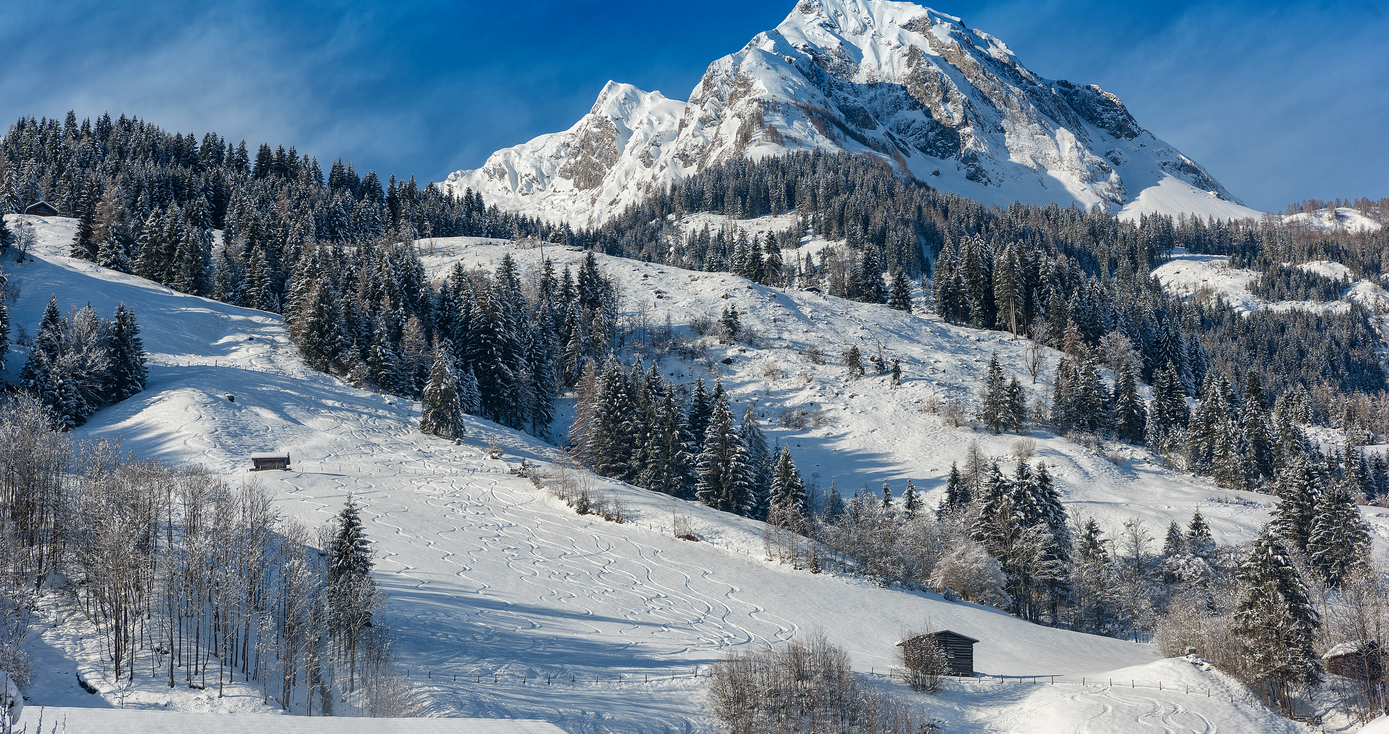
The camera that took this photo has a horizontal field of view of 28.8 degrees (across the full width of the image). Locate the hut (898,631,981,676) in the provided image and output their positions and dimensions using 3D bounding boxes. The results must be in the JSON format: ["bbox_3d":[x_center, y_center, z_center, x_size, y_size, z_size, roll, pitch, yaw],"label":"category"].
[{"bbox_3d":[22.950,26.990,255.000,6.200,4.400,6.300,2,-11,-12],"label":"hut"}]

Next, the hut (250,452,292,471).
[{"bbox_3d":[-71.380,15.900,455.000,6.700,3.200,4.600,1,-11,-3],"label":"hut"}]

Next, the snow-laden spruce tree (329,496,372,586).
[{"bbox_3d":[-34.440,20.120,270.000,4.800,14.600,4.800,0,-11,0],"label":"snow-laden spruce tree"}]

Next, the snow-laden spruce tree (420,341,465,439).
[{"bbox_3d":[-45.300,4.190,485.000,7.900,17.400,7.900,0,-11,0],"label":"snow-laden spruce tree"}]

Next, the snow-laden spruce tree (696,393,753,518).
[{"bbox_3d":[4.470,13.340,405.000,8.400,17.900,8.400,0,-11,0],"label":"snow-laden spruce tree"}]

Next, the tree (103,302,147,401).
[{"bbox_3d":[-112.730,-3.010,535.000,8.200,19.300,8.200,0,-11,0],"label":"tree"}]

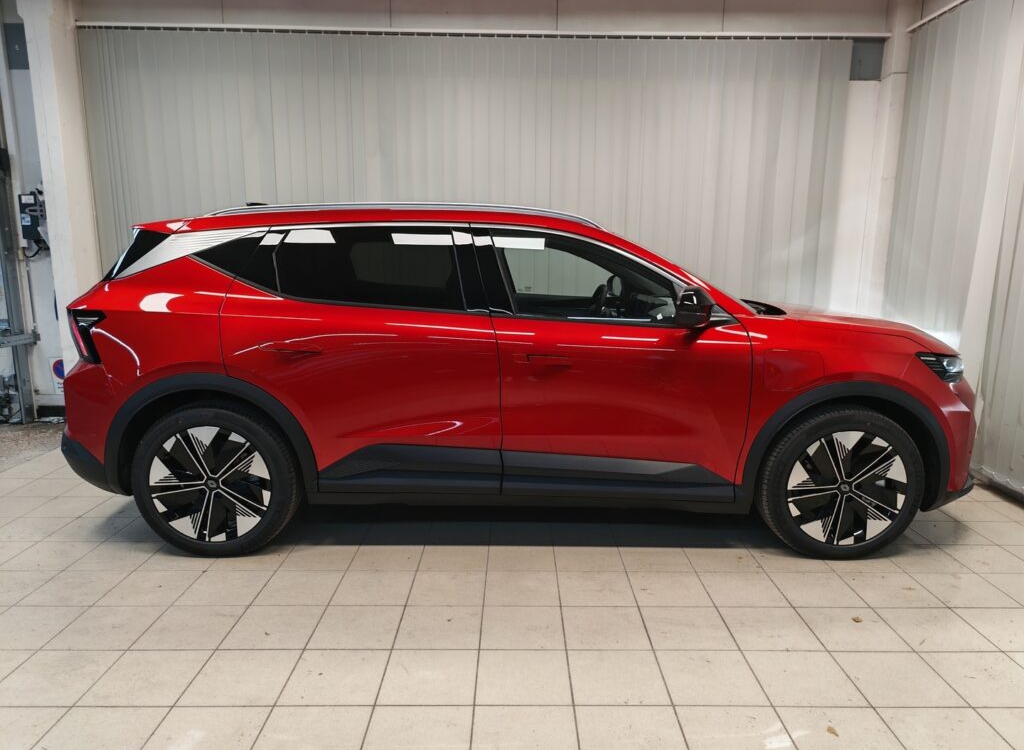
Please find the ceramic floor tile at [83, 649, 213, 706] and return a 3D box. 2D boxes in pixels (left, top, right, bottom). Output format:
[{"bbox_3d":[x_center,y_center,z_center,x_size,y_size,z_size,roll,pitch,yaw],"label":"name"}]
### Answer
[{"bbox_3d":[-1.152,0.963,2.167,0.295,0.010,0.294,0,10,0],"label":"ceramic floor tile"}]

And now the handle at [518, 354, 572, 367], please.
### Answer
[{"bbox_3d":[0.142,-0.060,2.882,0.230,0.055,0.040,0,10,0],"label":"handle"}]

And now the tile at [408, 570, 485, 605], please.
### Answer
[{"bbox_3d":[-0.260,0.867,2.751,0.295,0.010,0.294,0,10,0],"label":"tile"}]

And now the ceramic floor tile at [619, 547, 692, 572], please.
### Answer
[{"bbox_3d":[0.633,0.823,3.045,0.296,0.012,0.296,0,10,0],"label":"ceramic floor tile"}]

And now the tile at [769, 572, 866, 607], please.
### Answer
[{"bbox_3d":[1.230,0.873,2.755,0.296,0.012,0.296,0,10,0],"label":"tile"}]

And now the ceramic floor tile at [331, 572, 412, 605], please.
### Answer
[{"bbox_3d":[-0.557,0.867,2.751,0.295,0.010,0.294,0,10,0],"label":"ceramic floor tile"}]

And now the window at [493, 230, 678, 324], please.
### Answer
[{"bbox_3d":[0.318,-0.438,2.997,0.810,0.440,0.040,0,-17,0],"label":"window"}]

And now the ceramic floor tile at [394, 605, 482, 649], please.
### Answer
[{"bbox_3d":[-0.263,0.926,2.484,0.298,0.010,0.294,0,10,0],"label":"ceramic floor tile"}]

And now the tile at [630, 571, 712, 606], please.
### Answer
[{"bbox_3d":[0.633,0.870,2.752,0.295,0.010,0.294,0,10,0],"label":"tile"}]

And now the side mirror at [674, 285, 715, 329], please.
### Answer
[{"bbox_3d":[0.768,-0.288,2.848,0.135,0.169,0.230,0,9,0],"label":"side mirror"}]

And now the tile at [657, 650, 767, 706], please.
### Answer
[{"bbox_3d":[0.637,0.973,2.185,0.298,0.010,0.298,0,9,0],"label":"tile"}]

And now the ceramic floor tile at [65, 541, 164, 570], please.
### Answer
[{"bbox_3d":[-1.762,0.819,3.062,0.297,0.010,0.297,0,10,0],"label":"ceramic floor tile"}]

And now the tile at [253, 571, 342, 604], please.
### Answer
[{"bbox_3d":[-0.856,0.868,2.753,0.296,0.012,0.296,0,10,0],"label":"tile"}]

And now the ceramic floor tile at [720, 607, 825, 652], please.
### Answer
[{"bbox_3d":[0.932,0.922,2.464,0.296,0.012,0.296,0,10,0],"label":"ceramic floor tile"}]

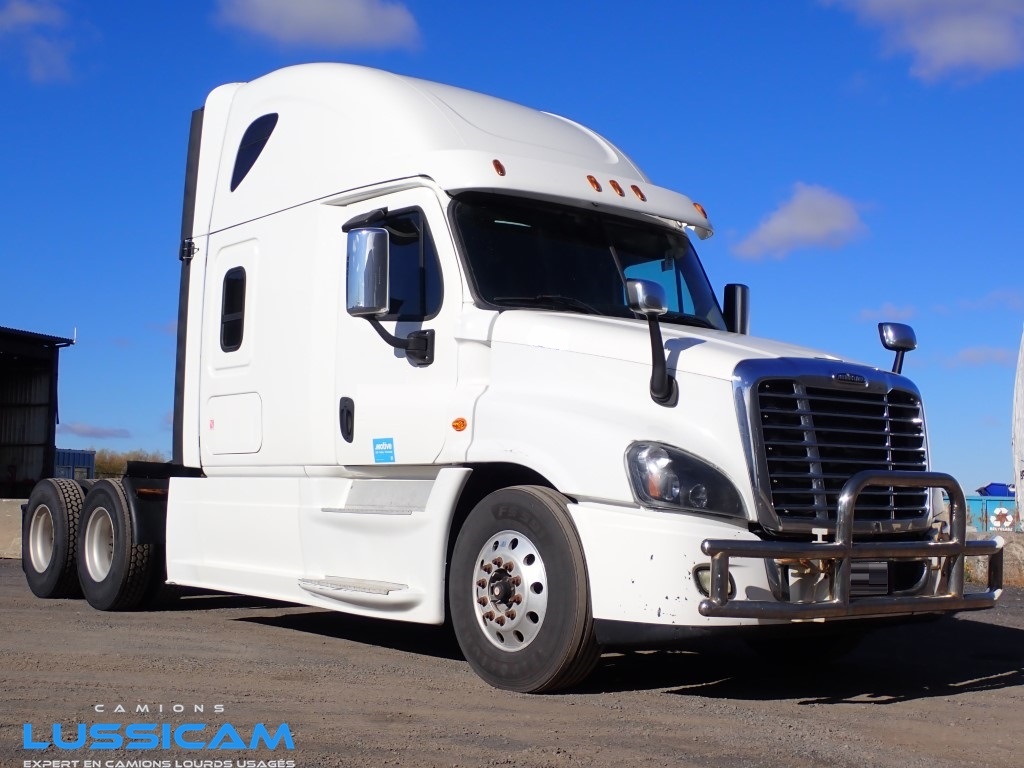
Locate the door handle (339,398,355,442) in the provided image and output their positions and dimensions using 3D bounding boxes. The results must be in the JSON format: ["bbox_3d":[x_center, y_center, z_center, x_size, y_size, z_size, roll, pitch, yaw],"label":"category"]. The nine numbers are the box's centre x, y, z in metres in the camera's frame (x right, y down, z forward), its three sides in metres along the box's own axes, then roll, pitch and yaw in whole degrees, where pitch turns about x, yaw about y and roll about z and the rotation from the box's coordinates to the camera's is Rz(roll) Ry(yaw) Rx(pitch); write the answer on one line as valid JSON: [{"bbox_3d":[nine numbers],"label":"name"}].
[{"bbox_3d":[-0.992,0.212,7.831,0.060,0.280,0.160,5,-6,-39],"label":"door handle"}]

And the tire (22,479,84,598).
[{"bbox_3d":[-4.024,1.367,11.469,0.280,1.020,1.020,5,-6,-39],"label":"tire"}]

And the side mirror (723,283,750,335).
[{"bbox_3d":[1.520,-0.421,8.899,0.130,0.480,0.250,-3,-6,37],"label":"side mirror"}]

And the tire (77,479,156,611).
[{"bbox_3d":[-3.196,1.295,10.447,0.280,1.020,1.020,5,-6,-39],"label":"tire"}]

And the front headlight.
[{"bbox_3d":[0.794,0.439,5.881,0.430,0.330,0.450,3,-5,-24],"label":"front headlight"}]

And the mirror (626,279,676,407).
[{"bbox_3d":[0.638,-0.198,6.031,0.220,0.600,0.190,3,-5,-27],"label":"mirror"}]

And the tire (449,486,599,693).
[{"bbox_3d":[0.076,1.034,6.520,0.280,1.020,1.020,5,-6,-39],"label":"tire"}]

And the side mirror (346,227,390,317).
[{"bbox_3d":[-0.781,-0.619,7.050,0.250,0.480,0.130,3,-5,-25],"label":"side mirror"}]

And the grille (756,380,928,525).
[{"bbox_3d":[1.640,0.344,6.302,1.260,0.650,0.160,5,-6,-39],"label":"grille"}]

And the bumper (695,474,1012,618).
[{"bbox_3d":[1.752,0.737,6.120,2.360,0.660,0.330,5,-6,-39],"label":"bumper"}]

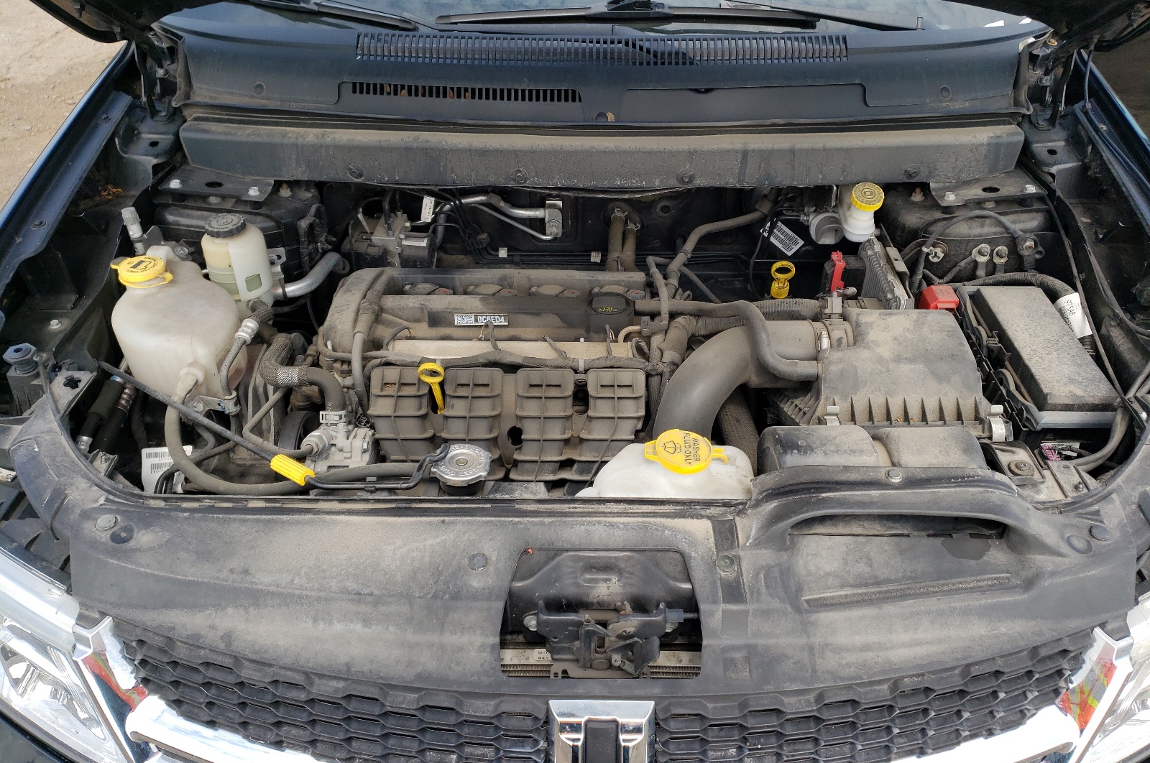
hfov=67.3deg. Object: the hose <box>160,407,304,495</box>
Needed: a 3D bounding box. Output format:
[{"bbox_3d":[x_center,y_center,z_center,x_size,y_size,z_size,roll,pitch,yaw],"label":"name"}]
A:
[{"bbox_3d":[-0.406,0.083,1.030,0.168,0.065,0.110,-1,35,-1],"label":"hose"}]

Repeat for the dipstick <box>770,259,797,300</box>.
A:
[{"bbox_3d":[0.312,-0.142,1.292,0.036,0.065,0.028,1,38,1],"label":"dipstick"}]

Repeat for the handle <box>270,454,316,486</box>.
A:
[{"bbox_3d":[-0.315,0.099,0.960,0.056,0.019,0.019,21,40,27],"label":"handle"}]

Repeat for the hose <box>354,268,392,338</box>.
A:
[{"bbox_3d":[-0.304,-0.120,1.300,0.023,0.025,0.165,3,43,5],"label":"hose"}]

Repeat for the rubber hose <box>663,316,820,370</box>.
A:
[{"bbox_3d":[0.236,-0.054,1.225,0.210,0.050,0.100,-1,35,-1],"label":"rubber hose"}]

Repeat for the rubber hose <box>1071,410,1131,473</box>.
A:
[{"bbox_3d":[0.642,0.082,1.051,0.061,0.064,0.054,1,38,1],"label":"rubber hose"}]

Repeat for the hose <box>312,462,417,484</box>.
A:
[{"bbox_3d":[-0.241,0.105,0.990,0.119,0.018,0.019,-1,35,-1],"label":"hose"}]

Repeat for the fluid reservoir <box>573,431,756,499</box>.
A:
[{"bbox_3d":[0.102,0.144,1.019,0.200,0.170,0.125,-1,35,-1],"label":"fluid reservoir"}]

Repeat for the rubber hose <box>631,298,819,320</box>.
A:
[{"bbox_3d":[0.228,-0.110,1.305,0.282,0.025,0.028,-1,35,-1],"label":"rubber hose"}]

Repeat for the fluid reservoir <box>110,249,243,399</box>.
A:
[{"bbox_3d":[-0.554,-0.082,1.209,0.156,0.187,0.158,1,38,1],"label":"fluid reservoir"}]

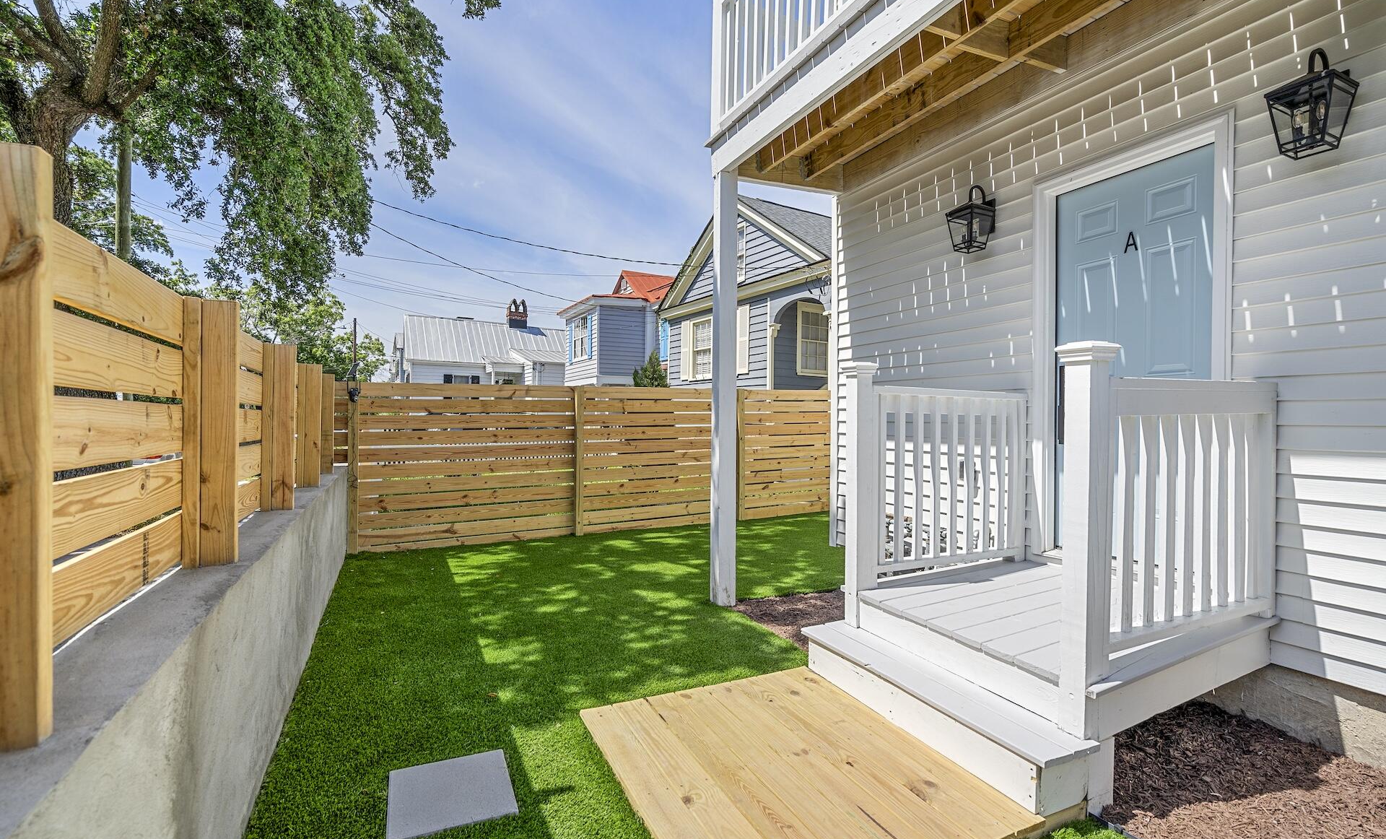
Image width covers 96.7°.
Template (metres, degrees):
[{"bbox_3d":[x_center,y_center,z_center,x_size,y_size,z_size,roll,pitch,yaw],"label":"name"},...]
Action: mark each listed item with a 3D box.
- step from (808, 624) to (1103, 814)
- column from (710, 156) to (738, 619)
[{"bbox_3d":[0.925,1.133,2.496,0.275,0.190,1.252,0,1,-25],"label":"step"},{"bbox_3d":[0.245,-0.227,4.781,0.140,3.325,0.140,0,1,-25],"label":"column"}]

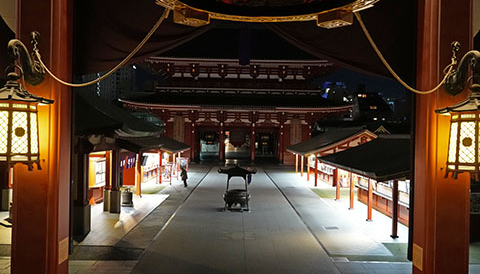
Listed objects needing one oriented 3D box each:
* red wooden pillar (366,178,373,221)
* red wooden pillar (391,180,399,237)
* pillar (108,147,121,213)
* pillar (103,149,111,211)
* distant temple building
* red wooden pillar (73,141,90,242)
[{"bbox_3d":[7.308,3.357,24.793,0.230,2.650,0.230,1,0,0],"label":"red wooden pillar"},{"bbox_3d":[7.279,3.318,20.793,0.240,2.750,0.240,1,0,0],"label":"red wooden pillar"},{"bbox_3d":[-7.210,2.475,25.491,0.480,3.800,0.480,1,0,0],"label":"pillar"},{"bbox_3d":[-7.811,2.511,25.991,0.460,3.700,0.460,1,0,0],"label":"pillar"},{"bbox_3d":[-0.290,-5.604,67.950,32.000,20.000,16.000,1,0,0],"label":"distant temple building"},{"bbox_3d":[-7.207,2.366,19.990,0.520,4.050,0.520,1,0,0],"label":"red wooden pillar"}]

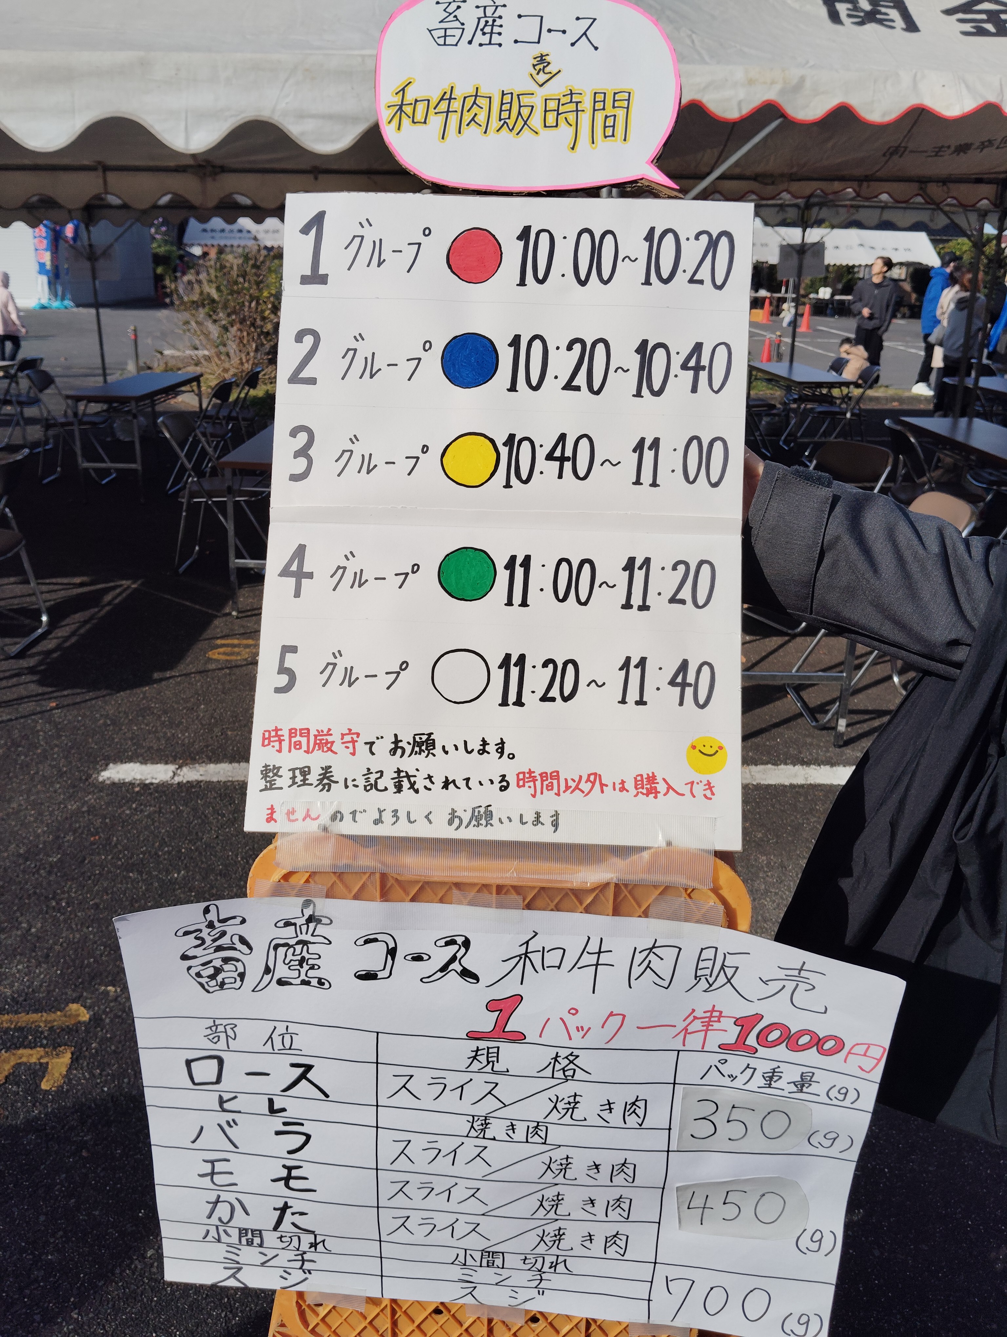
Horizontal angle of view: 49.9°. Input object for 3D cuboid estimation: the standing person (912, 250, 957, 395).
[{"bbox_3d":[5.416,-4.301,13.526,0.500,1.720,0.500,5,20,11],"label":"standing person"}]

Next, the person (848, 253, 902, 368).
[{"bbox_3d":[5.003,-4.640,14.575,0.600,1.710,0.380,12,23,28],"label":"person"}]

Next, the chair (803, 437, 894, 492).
[{"bbox_3d":[1.426,-0.614,4.912,0.500,0.780,0.460,-7,21,-21],"label":"chair"}]

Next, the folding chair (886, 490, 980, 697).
[{"bbox_3d":[1.332,-0.222,3.836,0.500,0.780,0.460,-1,20,-4],"label":"folding chair"}]

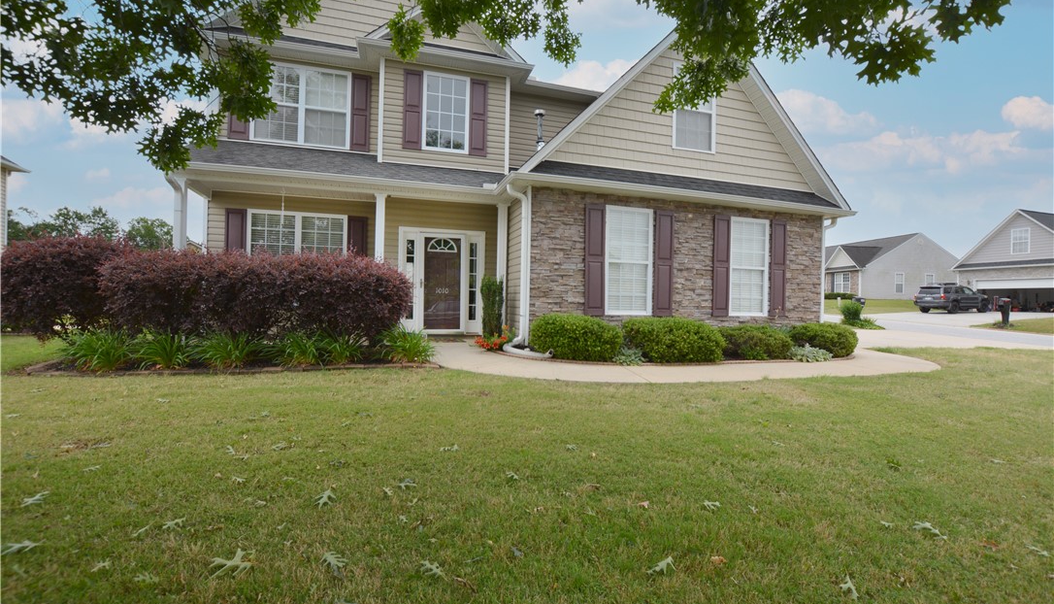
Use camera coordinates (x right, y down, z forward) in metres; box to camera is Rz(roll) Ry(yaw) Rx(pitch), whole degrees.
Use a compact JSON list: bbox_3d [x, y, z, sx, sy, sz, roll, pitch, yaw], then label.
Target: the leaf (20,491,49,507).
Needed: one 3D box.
[{"bbox_3d":[-2.460,0.986,2.198,0.082,0.035,0.149,1,0,-43],"label":"leaf"}]

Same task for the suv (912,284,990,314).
[{"bbox_3d":[28.640,-0.120,29.500,4.750,1.800,1.900,1,0,-16],"label":"suv"}]

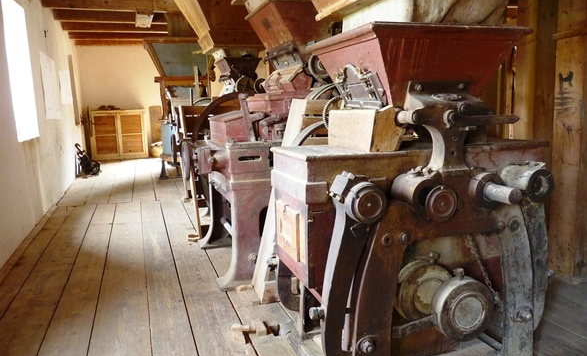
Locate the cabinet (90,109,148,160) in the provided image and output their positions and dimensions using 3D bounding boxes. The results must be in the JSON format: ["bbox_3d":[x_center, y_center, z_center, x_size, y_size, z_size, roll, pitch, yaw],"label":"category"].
[{"bbox_3d":[-4.619,-1.161,12.211,1.353,1.279,0.450,-4,9,-18],"label":"cabinet"}]

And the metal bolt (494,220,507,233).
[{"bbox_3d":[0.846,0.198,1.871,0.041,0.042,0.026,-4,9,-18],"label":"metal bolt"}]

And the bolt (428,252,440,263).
[{"bbox_3d":[0.595,0.335,1.931,0.044,0.038,0.036,-4,9,-18],"label":"bolt"}]

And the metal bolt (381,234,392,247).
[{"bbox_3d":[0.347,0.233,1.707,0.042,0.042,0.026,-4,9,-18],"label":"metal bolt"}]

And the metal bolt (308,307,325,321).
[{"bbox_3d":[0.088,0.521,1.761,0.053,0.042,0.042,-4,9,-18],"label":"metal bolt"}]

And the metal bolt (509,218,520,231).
[{"bbox_3d":[0.914,0.192,1.893,0.041,0.042,0.026,-4,9,-18],"label":"metal bolt"}]

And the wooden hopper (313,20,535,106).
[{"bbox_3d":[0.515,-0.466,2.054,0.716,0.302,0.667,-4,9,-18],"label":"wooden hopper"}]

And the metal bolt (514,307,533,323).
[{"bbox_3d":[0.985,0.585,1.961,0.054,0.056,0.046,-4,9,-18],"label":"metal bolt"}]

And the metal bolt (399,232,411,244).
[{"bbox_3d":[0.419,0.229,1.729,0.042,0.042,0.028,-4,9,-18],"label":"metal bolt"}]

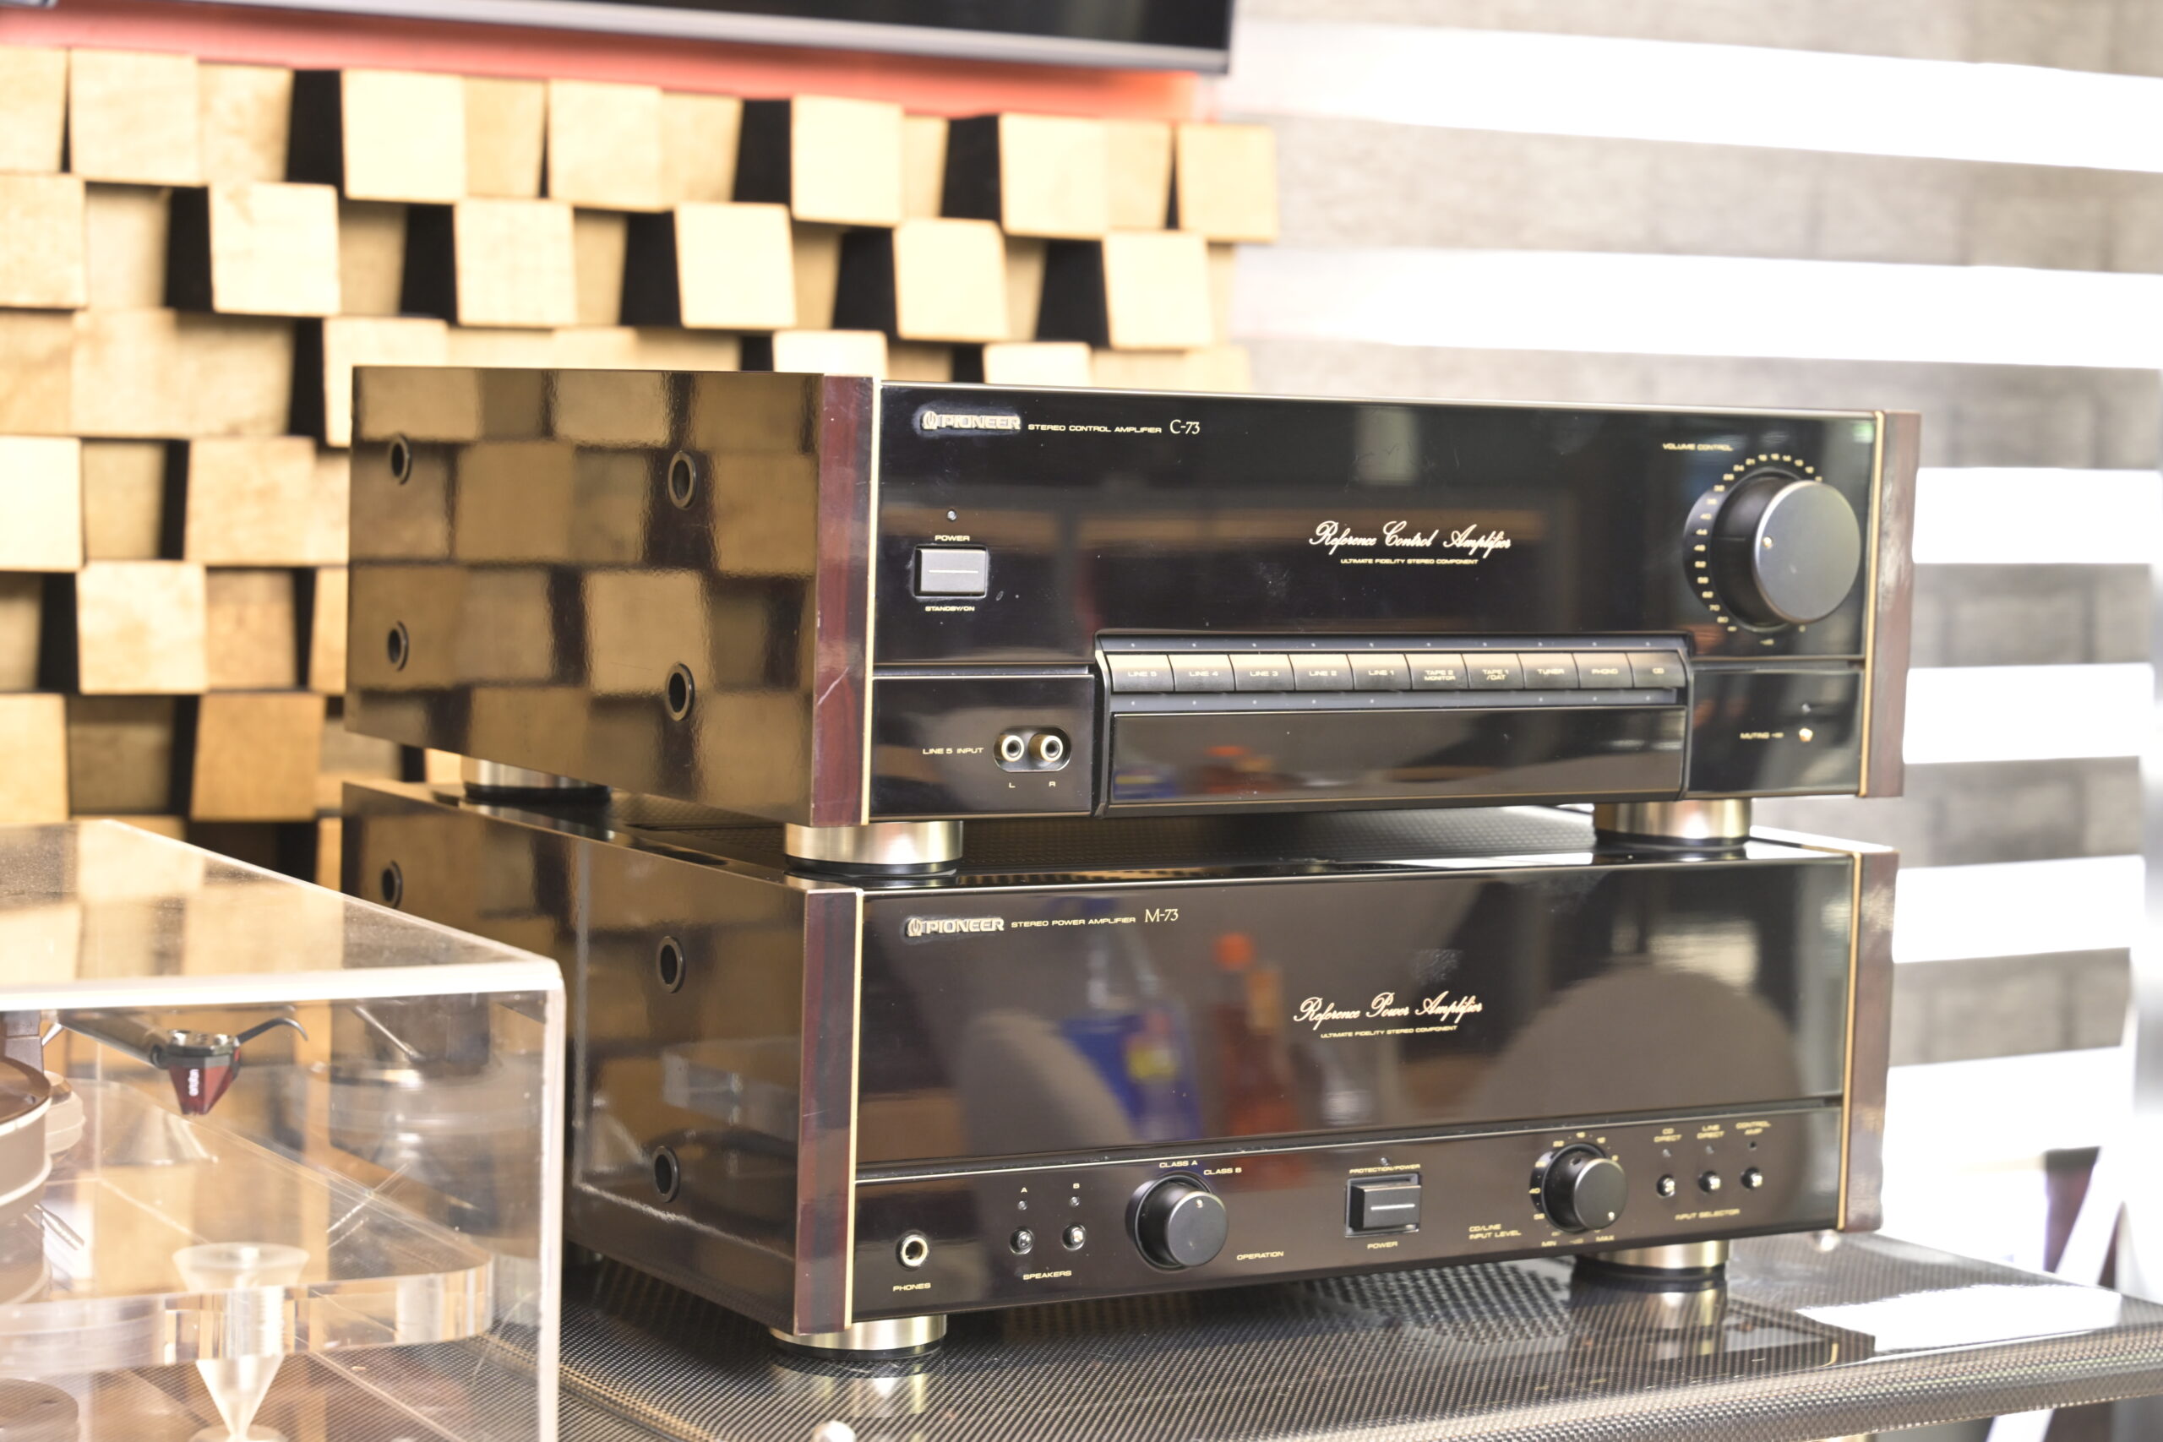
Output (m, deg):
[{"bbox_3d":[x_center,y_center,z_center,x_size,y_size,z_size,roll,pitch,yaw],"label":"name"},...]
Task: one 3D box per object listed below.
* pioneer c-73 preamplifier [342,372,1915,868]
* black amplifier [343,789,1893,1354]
[{"bbox_3d":[0.015,-0.044,1.545,0.457,0.160,0.417,-1,5,-32],"label":"pioneer c-73 preamplifier"},{"bbox_3d":[0.007,0.117,1.561,0.457,0.160,0.412,-1,5,-32],"label":"black amplifier"}]

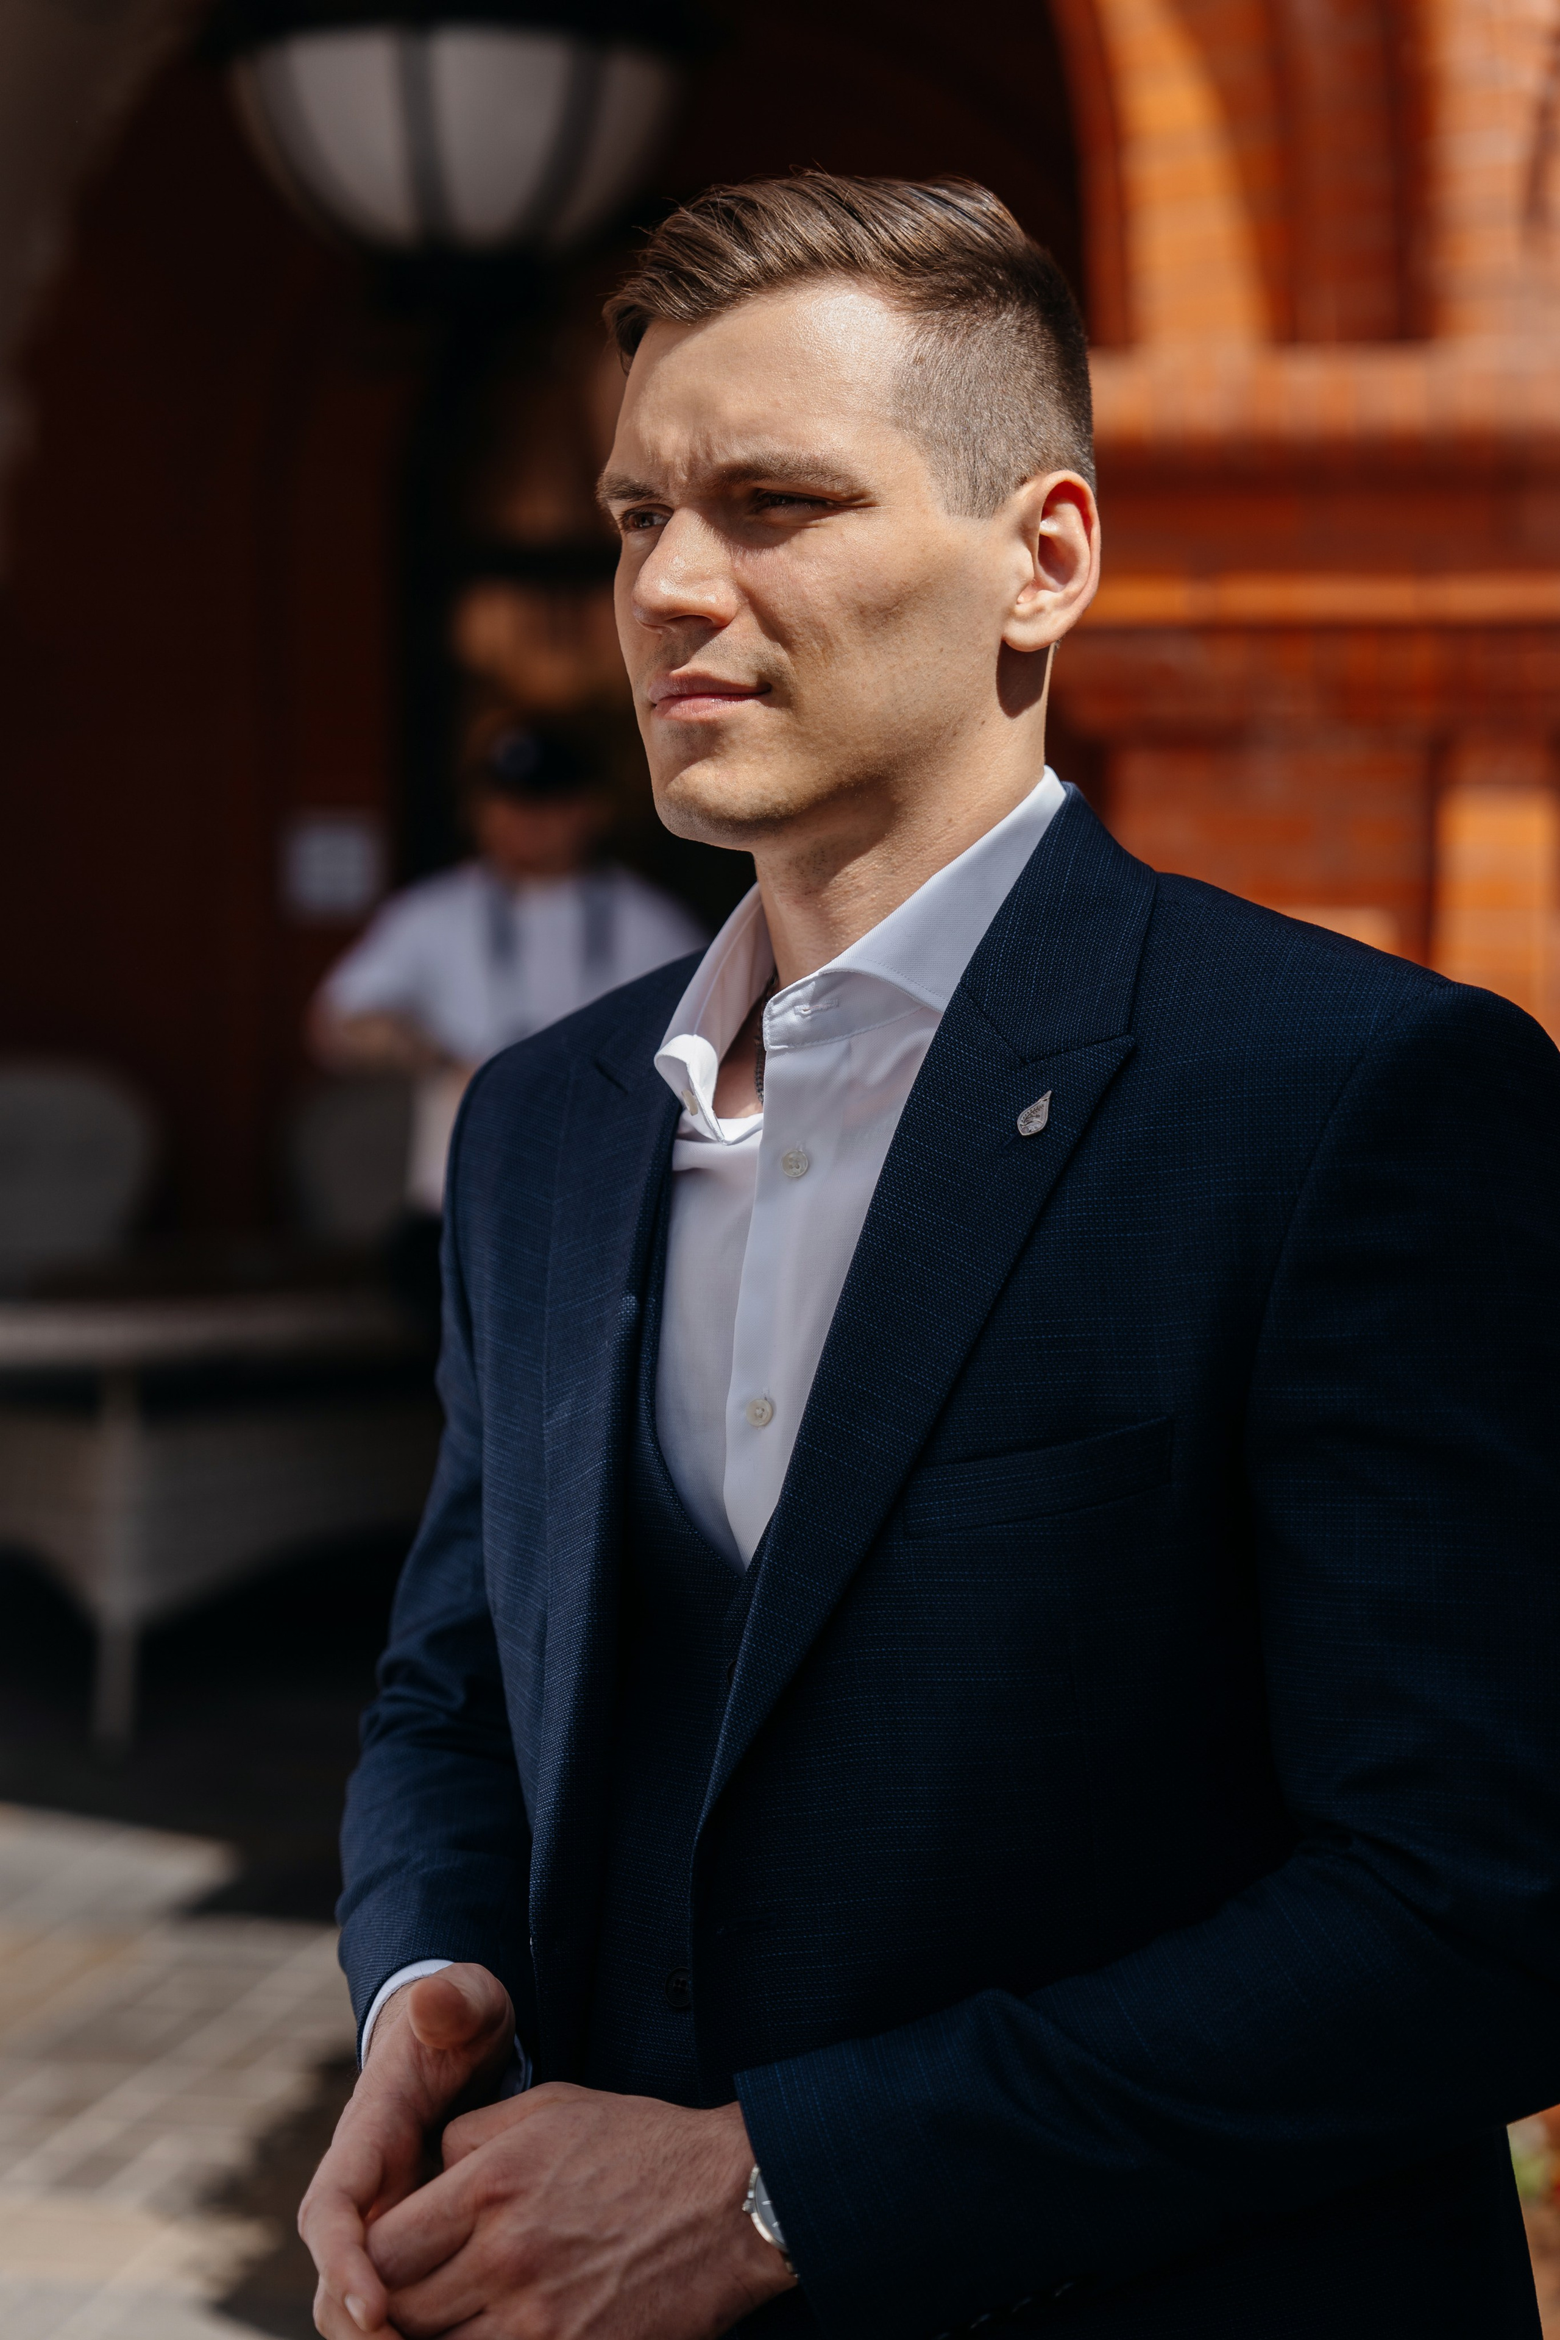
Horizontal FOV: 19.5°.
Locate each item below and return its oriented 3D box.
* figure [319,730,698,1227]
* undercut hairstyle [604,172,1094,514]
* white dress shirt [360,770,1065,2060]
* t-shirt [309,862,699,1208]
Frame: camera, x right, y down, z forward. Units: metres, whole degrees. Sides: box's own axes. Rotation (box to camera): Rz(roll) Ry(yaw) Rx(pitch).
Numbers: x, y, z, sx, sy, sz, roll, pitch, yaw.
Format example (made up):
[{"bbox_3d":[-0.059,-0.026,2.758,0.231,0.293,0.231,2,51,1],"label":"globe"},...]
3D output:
[{"bbox_3d":[-0.430,0.110,8.020,0.700,1.770,0.420,0,4,3],"label":"figure"},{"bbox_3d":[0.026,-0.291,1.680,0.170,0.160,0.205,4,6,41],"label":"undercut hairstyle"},{"bbox_3d":[0.022,0.200,1.700,0.520,0.700,0.340,3,5,38],"label":"white dress shirt"},{"bbox_3d":[-0.430,-0.235,8.000,0.660,0.620,0.330,0,4,3],"label":"t-shirt"}]

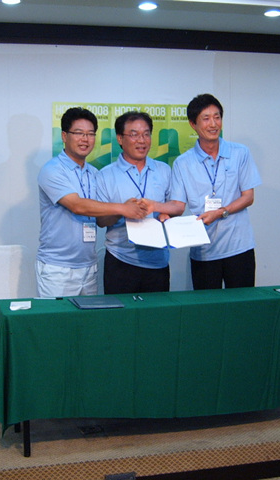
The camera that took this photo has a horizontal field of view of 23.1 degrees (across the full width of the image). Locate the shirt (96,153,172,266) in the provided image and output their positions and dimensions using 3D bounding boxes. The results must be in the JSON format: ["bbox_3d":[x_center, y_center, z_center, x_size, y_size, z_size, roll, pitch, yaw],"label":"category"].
[{"bbox_3d":[-0.030,-0.169,4.054,0.480,0.680,0.300,-1,4,-10],"label":"shirt"}]

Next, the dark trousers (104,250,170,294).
[{"bbox_3d":[-0.011,0.511,4.088,0.390,0.960,0.280,-1,4,-8],"label":"dark trousers"}]

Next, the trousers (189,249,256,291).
[{"bbox_3d":[0.505,0.488,4.179,0.390,0.980,0.280,0,4,4],"label":"trousers"}]

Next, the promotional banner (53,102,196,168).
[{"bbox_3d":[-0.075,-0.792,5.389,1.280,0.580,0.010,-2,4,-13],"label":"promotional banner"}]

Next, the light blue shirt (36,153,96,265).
[{"bbox_3d":[-0.417,-0.173,3.878,0.430,0.680,0.290,-4,5,-35],"label":"light blue shirt"}]

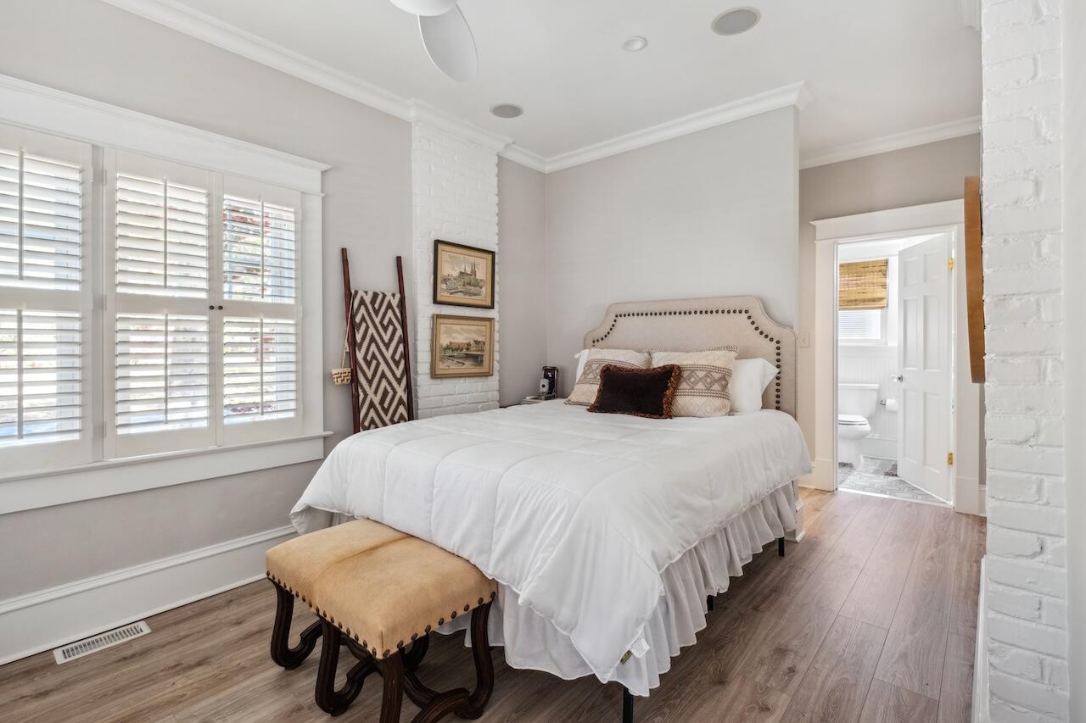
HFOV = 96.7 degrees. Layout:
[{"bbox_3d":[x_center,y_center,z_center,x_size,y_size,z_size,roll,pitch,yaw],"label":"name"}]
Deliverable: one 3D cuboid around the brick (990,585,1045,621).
[{"bbox_3d":[1.206,0.615,1.235,0.093,0.063,0.130,1,1,39],"label":"brick"}]

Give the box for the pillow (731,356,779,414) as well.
[{"bbox_3d":[1.090,0.137,3.000,0.660,0.420,0.180,1,-21,39],"label":"pillow"}]

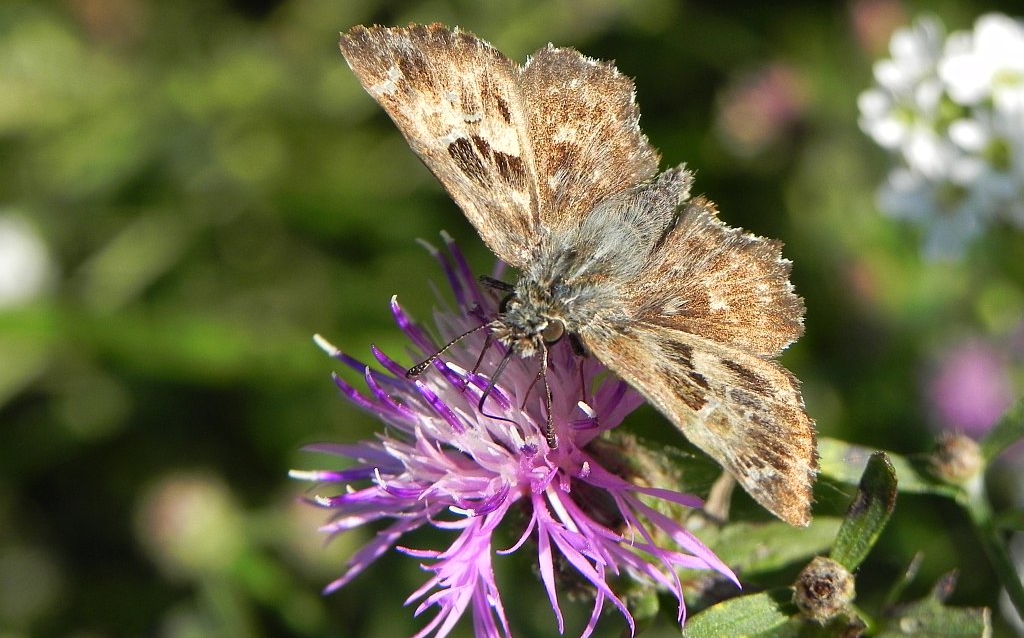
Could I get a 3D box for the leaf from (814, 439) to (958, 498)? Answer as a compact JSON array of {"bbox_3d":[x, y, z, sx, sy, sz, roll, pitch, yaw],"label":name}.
[{"bbox_3d":[0.019,0.008,0.163,0.009,0.001,0.002,13,44,-9],"label":"leaf"}]

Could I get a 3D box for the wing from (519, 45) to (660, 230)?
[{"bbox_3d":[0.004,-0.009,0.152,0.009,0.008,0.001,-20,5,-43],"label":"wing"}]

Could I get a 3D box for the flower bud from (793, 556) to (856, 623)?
[{"bbox_3d":[0.016,0.014,0.157,0.003,0.004,0.003,-1,75,6],"label":"flower bud"}]

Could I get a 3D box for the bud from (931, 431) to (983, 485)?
[{"bbox_3d":[0.023,0.007,0.164,0.003,0.003,0.003,-33,45,6],"label":"bud"}]

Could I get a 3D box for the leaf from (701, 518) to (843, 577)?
[{"bbox_3d":[0.013,0.012,0.159,0.009,0.001,0.003,-11,42,-19],"label":"leaf"}]

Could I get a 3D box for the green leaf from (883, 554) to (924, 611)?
[{"bbox_3d":[0.020,0.013,0.156,0.001,0.001,0.004,31,58,6],"label":"green leaf"}]

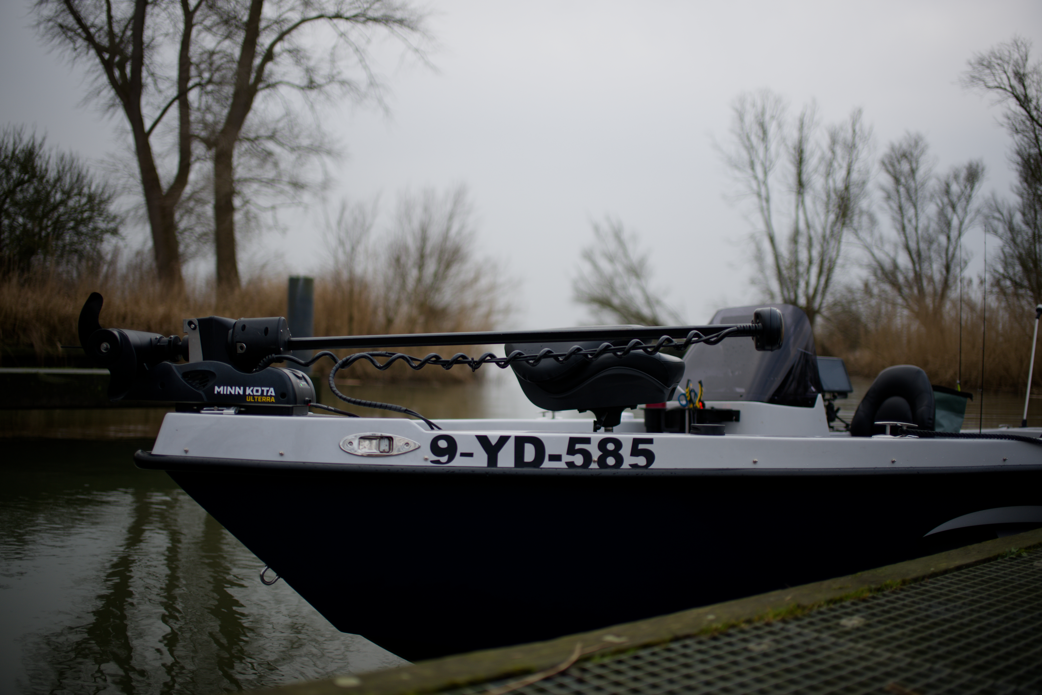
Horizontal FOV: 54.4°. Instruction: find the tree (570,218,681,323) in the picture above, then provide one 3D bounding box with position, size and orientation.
[{"bbox_3d":[4.259,-2.392,40.000,4.252,5.570,4.252,0,0,0],"label":"tree"}]

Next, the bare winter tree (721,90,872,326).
[{"bbox_3d":[8.977,-3.973,33.000,4.637,8.821,4.637,0,0,0],"label":"bare winter tree"}]

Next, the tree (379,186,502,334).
[{"bbox_3d":[-2.363,-2.159,30.000,3.422,5.232,3.422,0,0,0],"label":"tree"}]

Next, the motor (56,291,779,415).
[{"bbox_3d":[-0.220,0.025,2.670,1.850,0.320,0.380,0,0,-2],"label":"motor"}]

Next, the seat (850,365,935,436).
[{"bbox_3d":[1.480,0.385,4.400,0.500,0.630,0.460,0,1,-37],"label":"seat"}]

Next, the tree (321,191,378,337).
[{"bbox_3d":[-5.063,-2.026,30.000,1.518,4.967,1.518,0,0,0],"label":"tree"}]

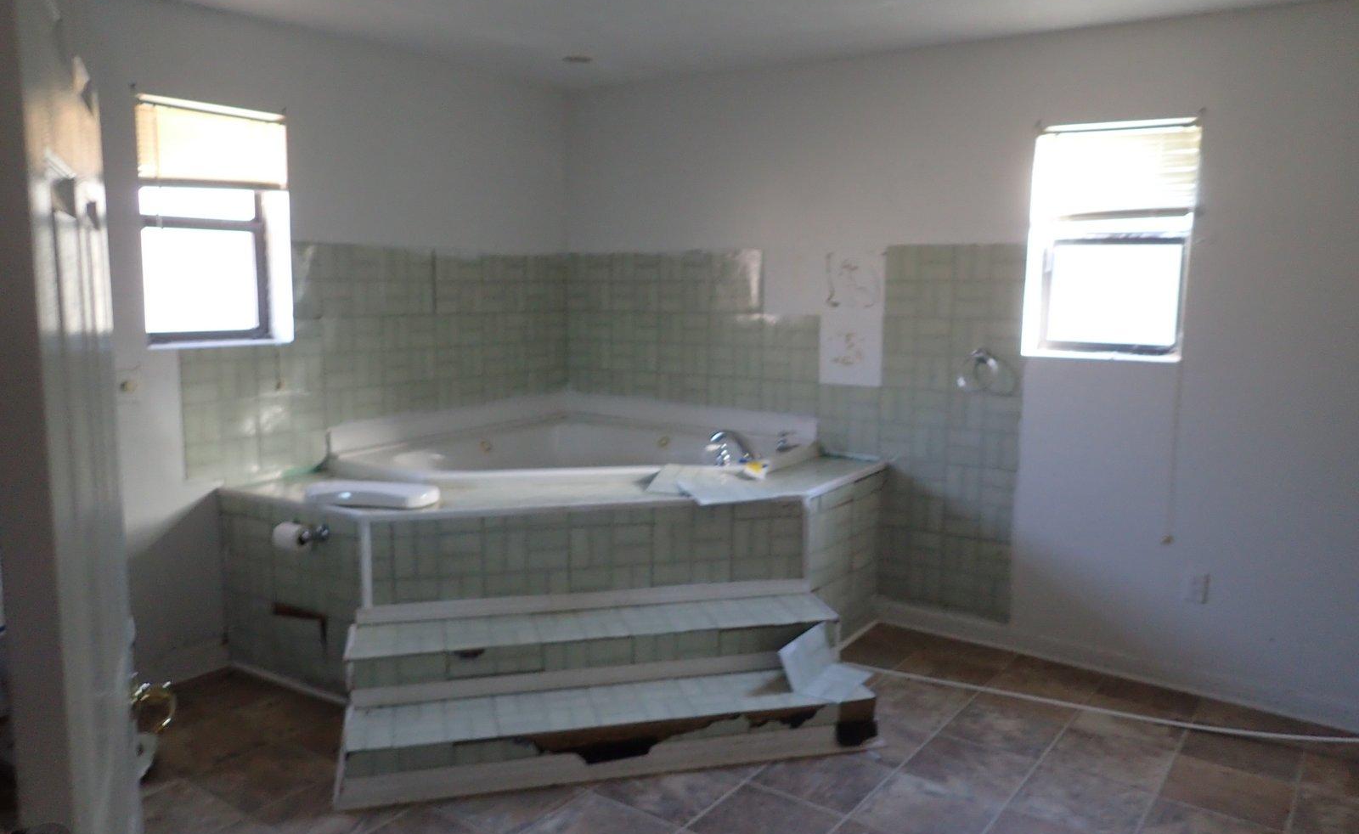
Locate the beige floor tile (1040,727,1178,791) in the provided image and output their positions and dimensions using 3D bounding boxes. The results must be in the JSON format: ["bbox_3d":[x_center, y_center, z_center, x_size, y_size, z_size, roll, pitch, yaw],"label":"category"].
[{"bbox_3d":[1.373,1.093,3.148,0.328,0.010,0.328,7,10,35],"label":"beige floor tile"}]

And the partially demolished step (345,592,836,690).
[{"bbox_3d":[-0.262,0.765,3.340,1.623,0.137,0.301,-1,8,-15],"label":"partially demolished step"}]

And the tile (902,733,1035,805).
[{"bbox_3d":[0.889,1.071,3.005,0.315,0.010,0.315,7,10,36],"label":"tile"}]

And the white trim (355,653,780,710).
[{"bbox_3d":[-0.236,0.854,3.208,1.587,0.060,0.020,-1,8,-15],"label":"white trim"}]

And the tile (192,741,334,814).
[{"bbox_3d":[-1.228,1.078,2.956,0.328,0.010,0.328,7,10,35],"label":"tile"}]

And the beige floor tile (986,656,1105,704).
[{"bbox_3d":[1.394,1.008,3.744,0.328,0.010,0.328,7,10,35],"label":"beige floor tile"}]

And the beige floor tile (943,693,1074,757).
[{"bbox_3d":[1.083,1.036,3.263,0.315,0.010,0.315,7,10,36],"label":"beige floor tile"}]

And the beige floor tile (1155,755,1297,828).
[{"bbox_3d":[1.645,1.125,2.956,0.328,0.010,0.328,7,10,35],"label":"beige floor tile"}]

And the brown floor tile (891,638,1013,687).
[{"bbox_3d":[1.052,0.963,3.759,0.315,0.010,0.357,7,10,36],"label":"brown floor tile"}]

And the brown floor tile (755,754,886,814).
[{"bbox_3d":[0.434,1.076,2.938,0.315,0.010,0.315,7,10,36],"label":"brown floor tile"}]

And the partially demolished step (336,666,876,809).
[{"bbox_3d":[-0.192,0.963,3.016,1.595,0.175,0.260,-1,9,-14],"label":"partially demolished step"}]

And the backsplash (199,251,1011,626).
[{"bbox_3d":[-0.238,0.081,3.730,2.365,1.510,2.077,7,10,35],"label":"backsplash"}]

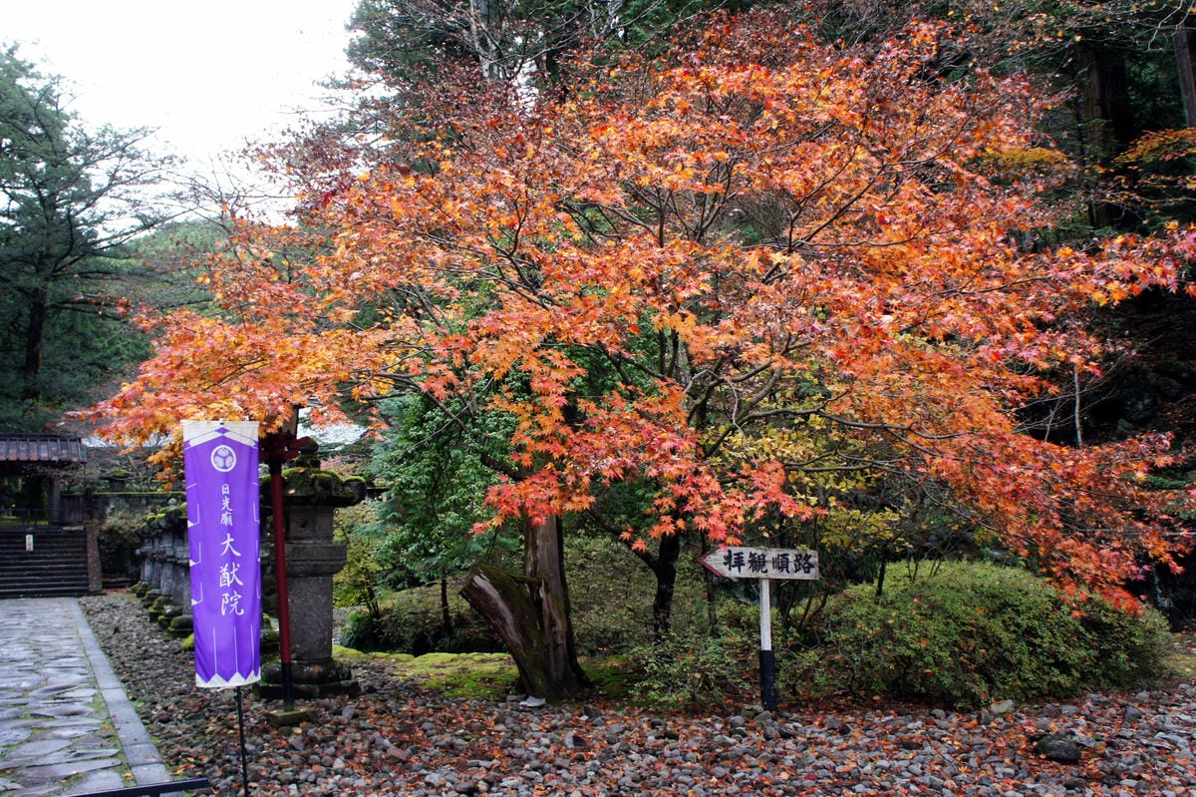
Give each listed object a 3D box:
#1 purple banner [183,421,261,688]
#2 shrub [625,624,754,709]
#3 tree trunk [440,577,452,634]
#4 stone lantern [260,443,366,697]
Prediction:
[{"bbox_3d":[-2.219,0.908,5.329,0.430,1.559,0.060,-3,-8,-17],"label":"purple banner"},{"bbox_3d":[0.865,2.532,8.609,1.150,0.627,0.950,-1,-8,0],"label":"shrub"},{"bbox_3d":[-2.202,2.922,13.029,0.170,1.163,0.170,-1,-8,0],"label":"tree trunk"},{"bbox_3d":[-2.993,1.702,9.379,1.100,2.579,1.100,4,-9,-32],"label":"stone lantern"}]

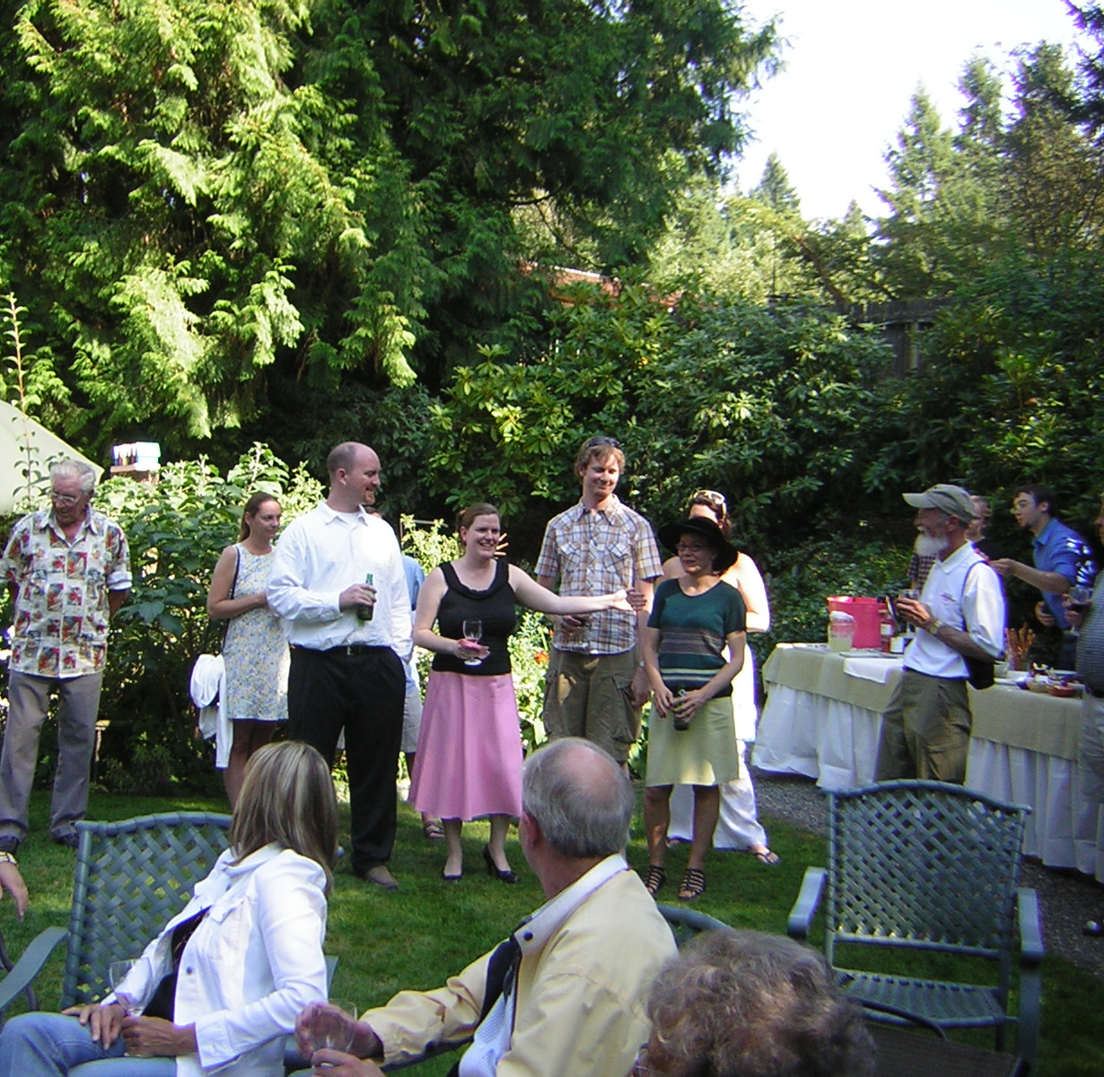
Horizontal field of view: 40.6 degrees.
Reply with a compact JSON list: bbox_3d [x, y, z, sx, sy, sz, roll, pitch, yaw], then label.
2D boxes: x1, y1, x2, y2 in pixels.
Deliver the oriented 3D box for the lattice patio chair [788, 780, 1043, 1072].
[{"bbox_3d":[0.951,1.159,3.921,0.610,0.900,0.630,2,3,16],"label":"lattice patio chair"}]

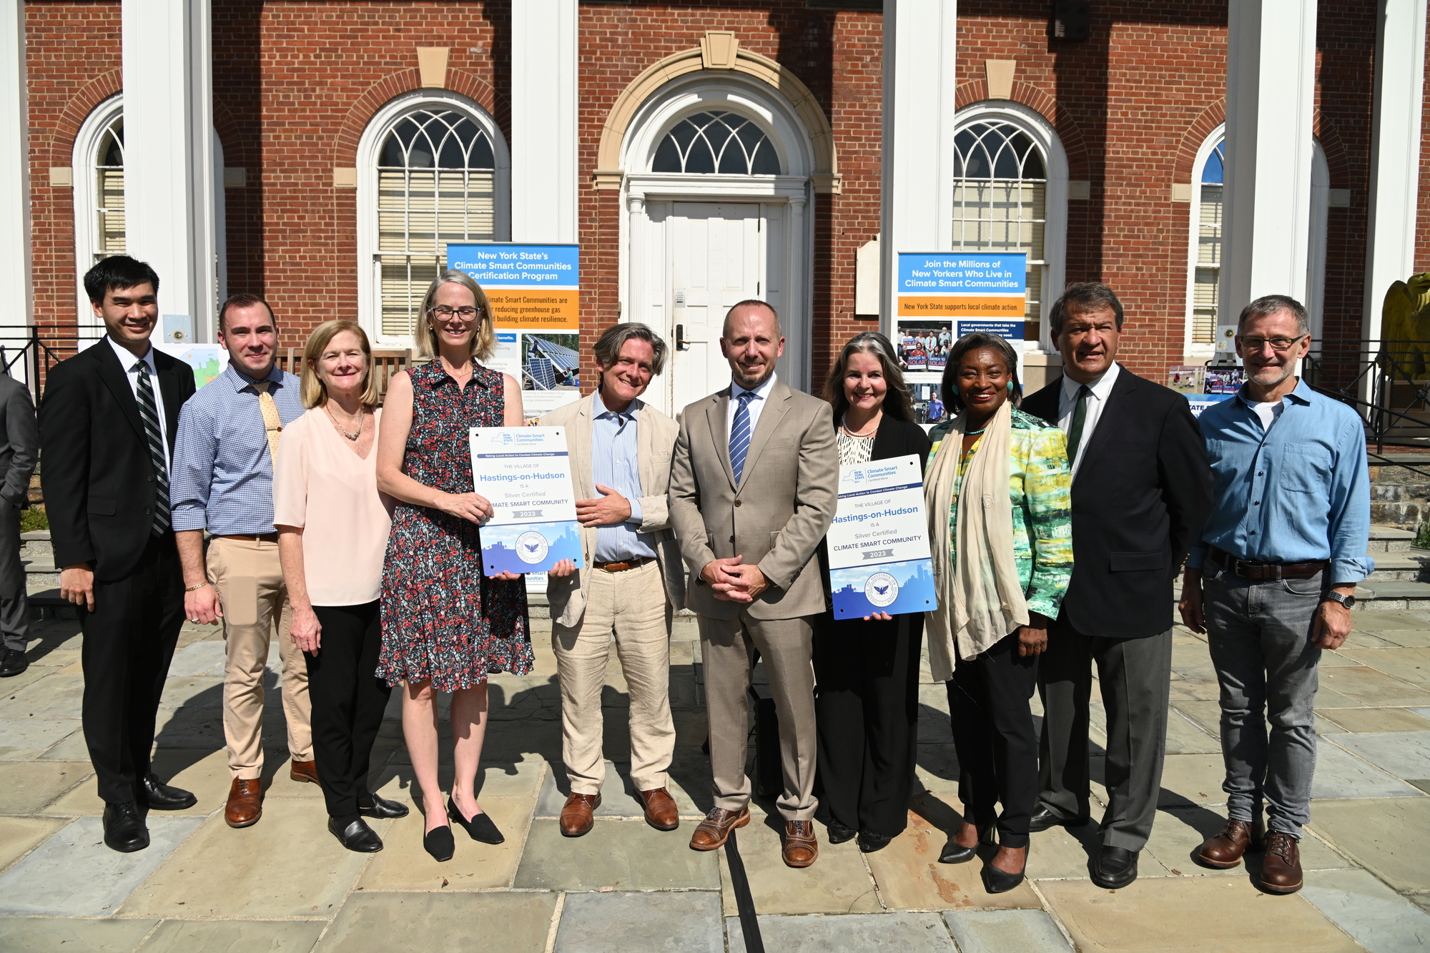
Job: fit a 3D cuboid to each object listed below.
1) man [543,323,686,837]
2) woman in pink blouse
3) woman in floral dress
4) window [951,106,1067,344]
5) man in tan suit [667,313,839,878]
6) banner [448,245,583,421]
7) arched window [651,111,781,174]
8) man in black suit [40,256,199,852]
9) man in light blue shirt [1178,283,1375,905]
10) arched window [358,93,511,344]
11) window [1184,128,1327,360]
[{"bbox_3d":[-0.335,0.322,3.158,0.480,1.642,0.390,0,5,-4],"label":"man"},{"bbox_3d":[-1.218,0.320,3.079,0.420,1.627,0.340,-4,7,-45],"label":"woman in pink blouse"},{"bbox_3d":[-0.841,0.257,3.074,0.500,1.830,0.400,-1,5,-18],"label":"woman in floral dress"},{"bbox_3d":[2.922,-2.597,9.932,1.540,2.570,0.200,0,5,-2],"label":"window"},{"bbox_3d":[0.126,0.318,3.017,0.530,1.736,0.390,2,5,15],"label":"man in tan suit"},{"bbox_3d":[-1.293,-0.371,6.145,0.840,2.262,0.200,0,5,-2],"label":"banner"},{"bbox_3d":[0.017,-3.447,9.850,1.319,0.639,0.100,0,5,-2],"label":"arched window"},{"bbox_3d":[-1.879,0.217,3.011,0.460,1.797,0.360,-4,7,-45],"label":"man in black suit"},{"bbox_3d":[1.655,0.326,2.816,0.480,1.700,0.360,5,7,43],"label":"man in light blue shirt"},{"bbox_3d":[-2.844,-2.602,9.650,1.515,2.480,0.180,0,5,-2],"label":"arched window"},{"bbox_3d":[5.723,-2.562,10.048,1.540,2.570,0.200,0,5,-2],"label":"window"}]

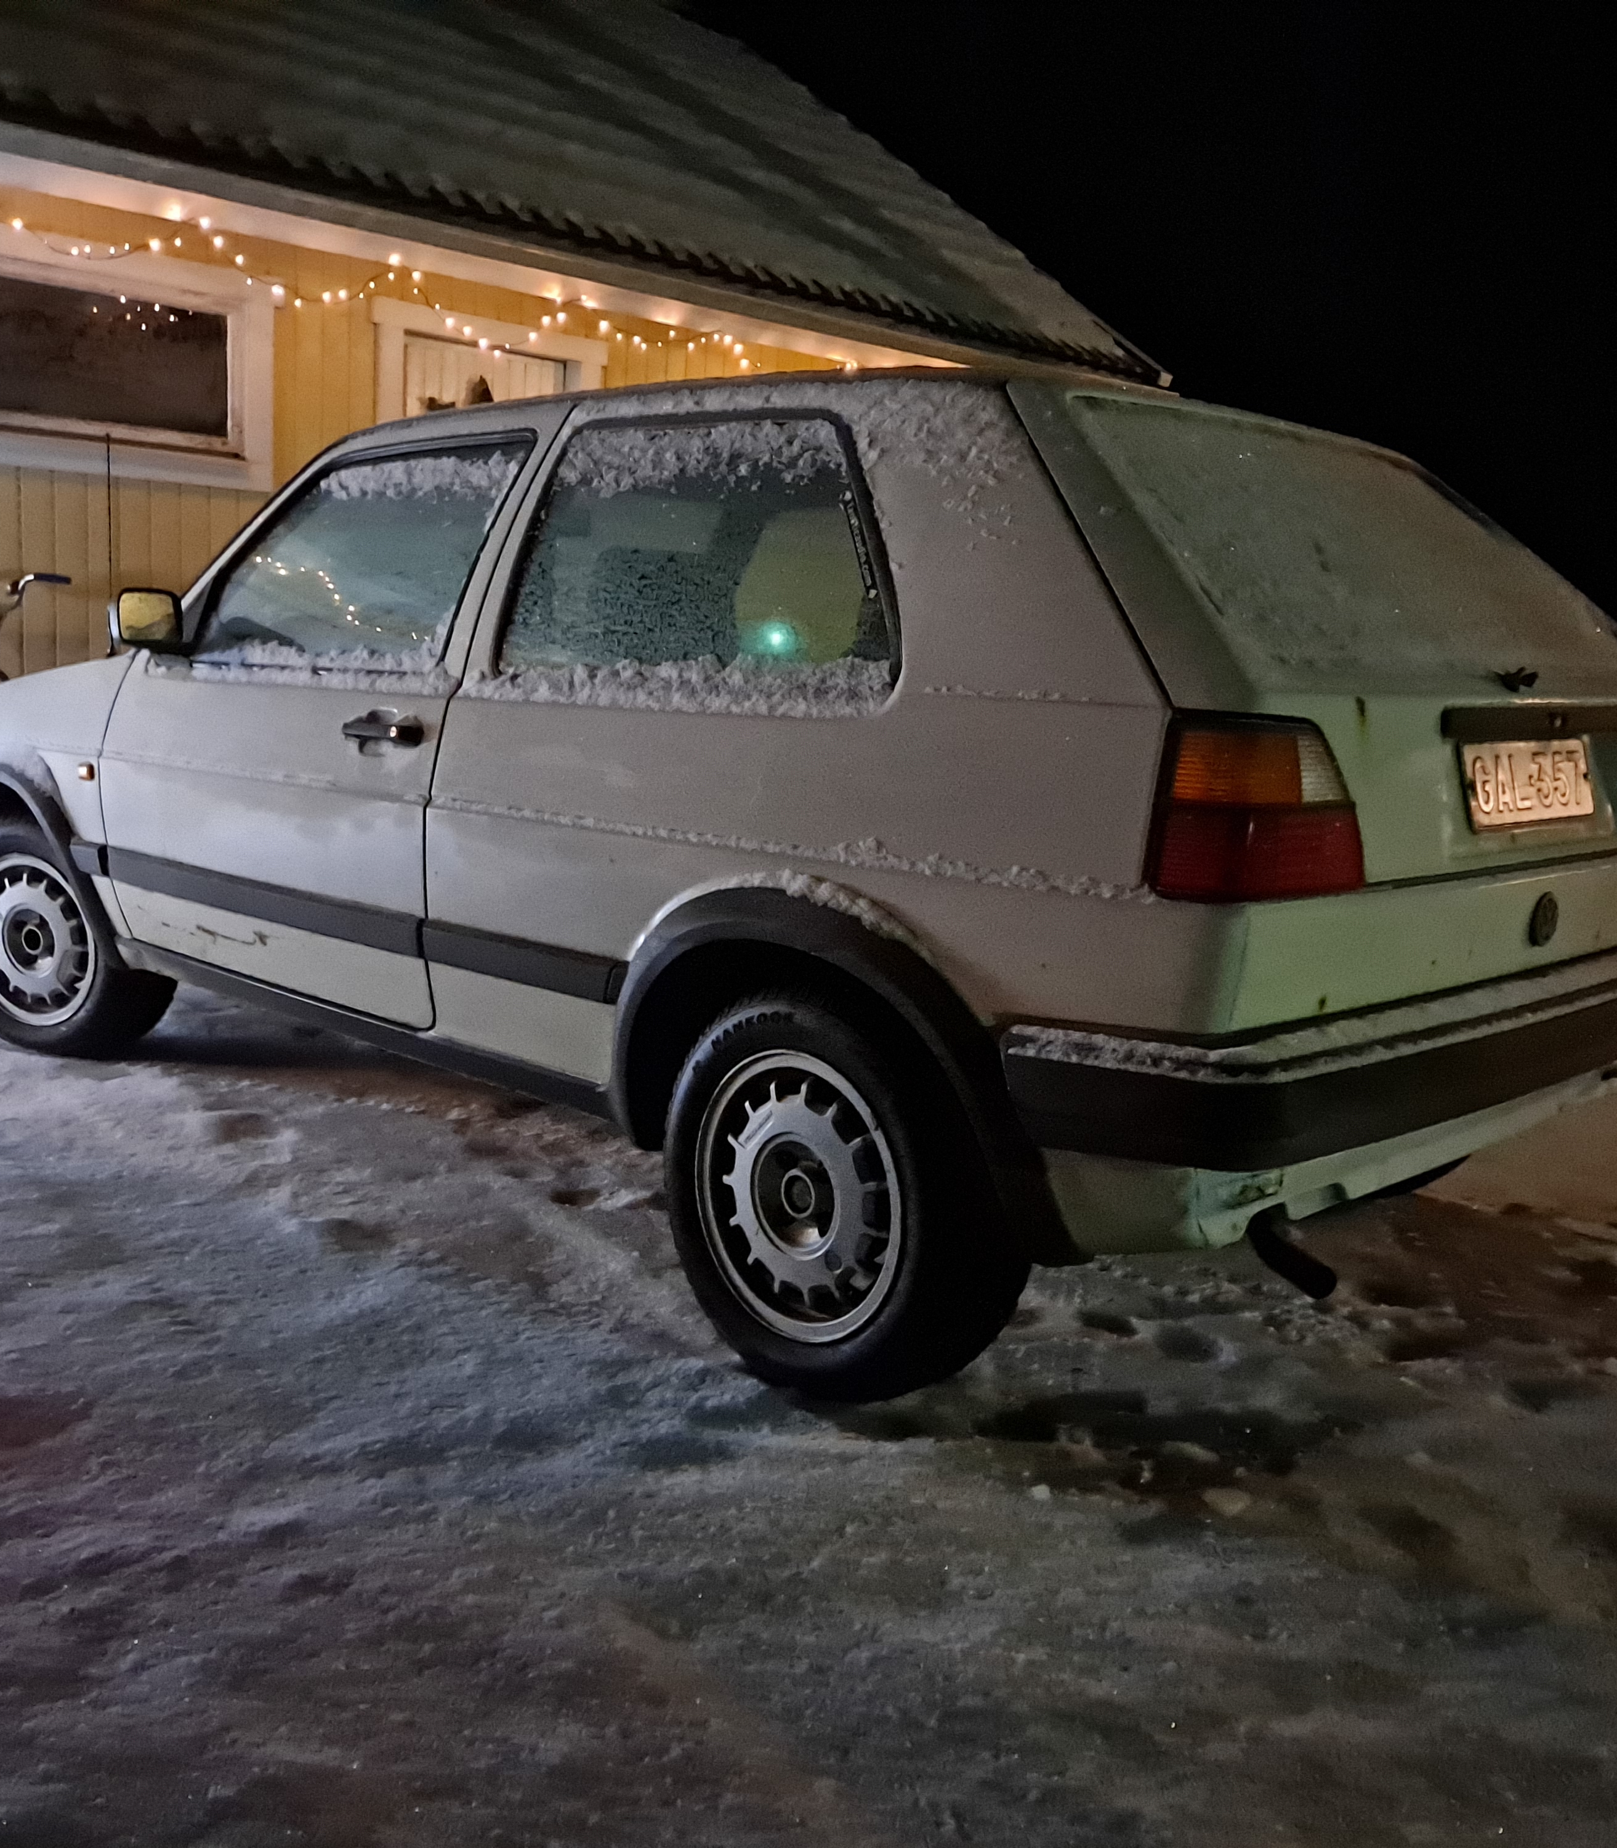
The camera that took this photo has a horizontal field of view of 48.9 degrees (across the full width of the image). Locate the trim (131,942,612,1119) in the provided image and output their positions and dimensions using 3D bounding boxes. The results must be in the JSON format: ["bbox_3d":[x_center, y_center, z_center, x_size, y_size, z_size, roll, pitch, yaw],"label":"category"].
[{"bbox_3d":[-0.830,0.166,3.118,1.530,0.060,0.050,10,12,44],"label":"trim"}]

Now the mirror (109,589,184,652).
[{"bbox_3d":[-1.264,-0.579,3.393,0.100,0.122,0.150,10,12,44],"label":"mirror"}]

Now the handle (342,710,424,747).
[{"bbox_3d":[-0.682,-0.312,2.862,0.215,0.055,0.048,10,12,44],"label":"handle"}]

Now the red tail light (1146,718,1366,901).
[{"bbox_3d":[0.504,-0.133,1.971,0.118,0.202,0.288,10,12,44],"label":"red tail light"}]

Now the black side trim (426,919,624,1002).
[{"bbox_3d":[-0.440,0.054,2.681,0.500,0.067,0.025,10,12,44],"label":"black side trim"}]

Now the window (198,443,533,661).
[{"bbox_3d":[-0.804,-0.635,3.133,0.880,0.400,0.040,10,-8,44],"label":"window"}]

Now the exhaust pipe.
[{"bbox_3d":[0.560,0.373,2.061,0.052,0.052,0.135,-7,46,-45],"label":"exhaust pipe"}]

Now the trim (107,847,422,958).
[{"bbox_3d":[-1.010,-0.048,3.196,1.110,0.066,0.022,10,12,43],"label":"trim"}]

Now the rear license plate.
[{"bbox_3d":[0.978,-0.191,2.400,0.012,0.115,0.397,-6,0,45],"label":"rear license plate"}]

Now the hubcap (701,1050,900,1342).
[{"bbox_3d":[-0.006,0.356,2.344,0.380,0.380,0.055,10,12,44],"label":"hubcap"}]

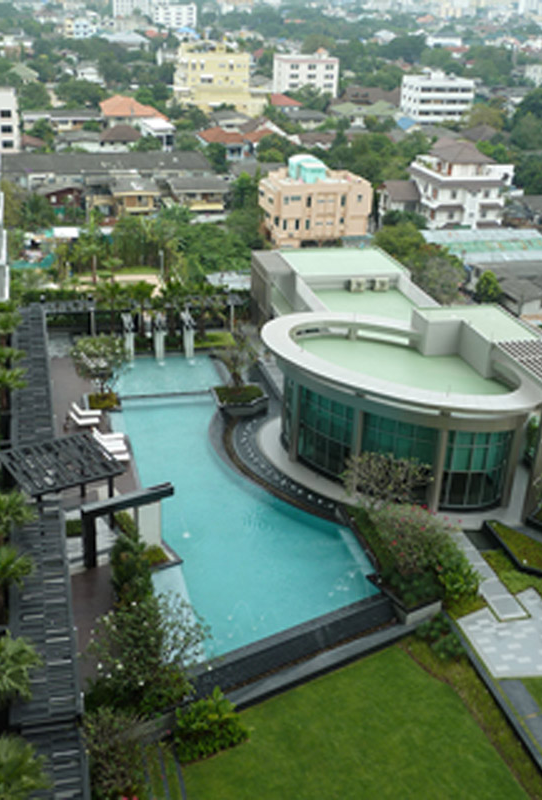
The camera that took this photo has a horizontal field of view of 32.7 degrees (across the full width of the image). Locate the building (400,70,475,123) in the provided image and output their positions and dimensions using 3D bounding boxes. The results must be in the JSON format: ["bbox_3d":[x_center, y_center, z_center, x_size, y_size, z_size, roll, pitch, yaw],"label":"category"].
[{"bbox_3d":[45.916,-82.987,256.233,16.000,14.000,12.000,-5,26,-15],"label":"building"}]

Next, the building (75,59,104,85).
[{"bbox_3d":[-54.124,-97.884,277.616,8.000,6.800,8.500,2,25,0],"label":"building"}]

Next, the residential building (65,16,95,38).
[{"bbox_3d":[-88.735,-173.933,434.203,14.000,11.500,10.000,2,25,0],"label":"residential building"}]

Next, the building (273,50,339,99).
[{"bbox_3d":[11.329,-106.183,303.379,17.600,14.800,14.000,-4,26,-14],"label":"building"}]

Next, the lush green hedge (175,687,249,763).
[{"bbox_3d":[-2.108,11.189,32.838,2.400,1.900,2.200,-4,25,-14],"label":"lush green hedge"}]

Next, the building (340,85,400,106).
[{"bbox_3d":[26.473,-78.368,244.843,16.500,8.000,11.500,-1,24,-7],"label":"building"}]

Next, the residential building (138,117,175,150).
[{"bbox_3d":[-22.537,-51.061,178.669,6.000,6.800,8.000,-5,26,-16],"label":"residential building"}]

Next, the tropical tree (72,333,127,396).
[{"bbox_3d":[-10.556,-2.098,56.330,3.400,3.700,3.400,-4,25,-14],"label":"tropical tree"}]

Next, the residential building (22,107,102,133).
[{"bbox_3d":[-46.684,-62.865,206.899,18.000,6.000,8.000,-2,24,-9],"label":"residential building"}]

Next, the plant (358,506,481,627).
[{"bbox_3d":[6.392,6.751,40.592,3.500,2.900,5.800,-4,25,-14],"label":"plant"}]

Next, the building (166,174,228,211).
[{"bbox_3d":[-12.093,-33.749,153.811,9.300,6.600,9.000,-3,25,-11],"label":"building"}]

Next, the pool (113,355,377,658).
[{"bbox_3d":[-3.376,4.168,54.694,11.300,1.300,34.000,-4,25,-14],"label":"pool"}]

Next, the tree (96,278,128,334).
[{"bbox_3d":[-11.860,-6.892,69.237,2.400,4.300,2.400,2,25,0],"label":"tree"}]

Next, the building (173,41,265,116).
[{"bbox_3d":[-15.019,-88.657,256.823,21.000,19.000,15.000,-5,26,-14],"label":"building"}]

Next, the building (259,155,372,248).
[{"bbox_3d":[4.998,-25.049,118.375,12.800,12.000,10.500,-2,25,-9],"label":"building"}]

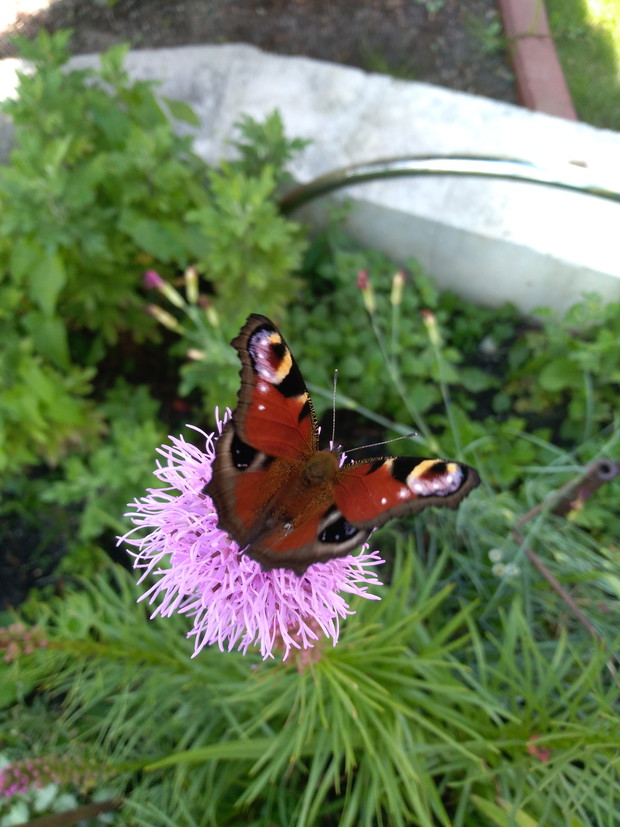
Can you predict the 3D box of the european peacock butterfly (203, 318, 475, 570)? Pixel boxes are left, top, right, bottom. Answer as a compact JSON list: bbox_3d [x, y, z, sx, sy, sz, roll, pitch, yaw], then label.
[{"bbox_3d":[0.002,0.008,0.115,0.051,0.021,0.039,37,60,13],"label":"european peacock butterfly"}]

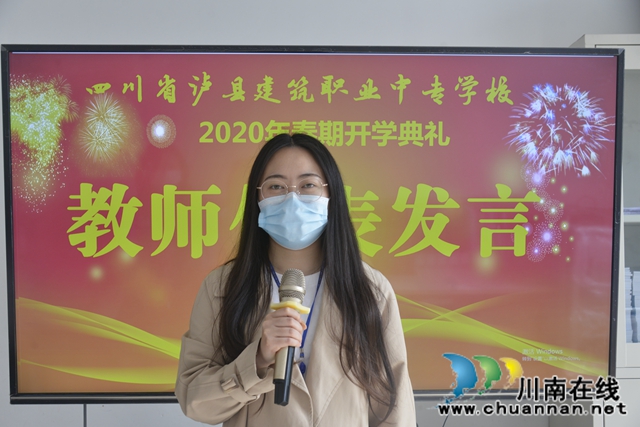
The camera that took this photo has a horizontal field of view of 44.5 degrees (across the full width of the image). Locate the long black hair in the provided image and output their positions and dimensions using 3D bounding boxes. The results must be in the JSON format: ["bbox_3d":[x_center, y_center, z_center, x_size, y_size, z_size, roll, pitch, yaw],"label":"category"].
[{"bbox_3d":[-0.026,0.112,1.560,0.345,0.550,0.245,0,3,-1],"label":"long black hair"}]

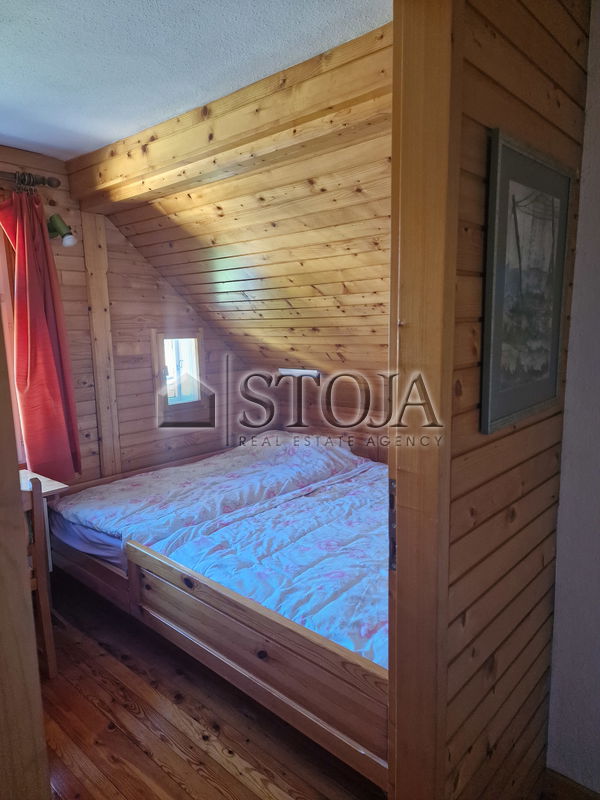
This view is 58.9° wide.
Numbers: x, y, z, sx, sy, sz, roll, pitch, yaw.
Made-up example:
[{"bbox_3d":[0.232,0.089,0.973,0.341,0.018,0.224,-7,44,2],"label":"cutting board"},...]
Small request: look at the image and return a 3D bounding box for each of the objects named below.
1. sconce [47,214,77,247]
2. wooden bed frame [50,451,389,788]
[{"bbox_3d":[-1.234,-0.877,2.742,0.144,0.145,0.103,7,12,42],"label":"sconce"},{"bbox_3d":[-0.050,0.762,2.683,2.260,0.540,1.450,7,12,42],"label":"wooden bed frame"}]

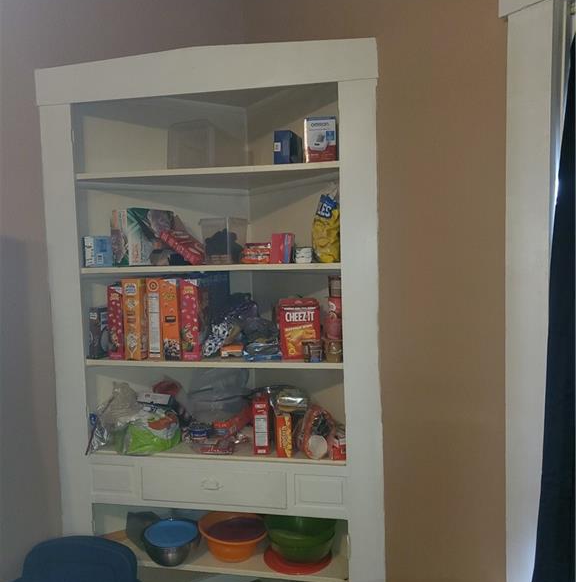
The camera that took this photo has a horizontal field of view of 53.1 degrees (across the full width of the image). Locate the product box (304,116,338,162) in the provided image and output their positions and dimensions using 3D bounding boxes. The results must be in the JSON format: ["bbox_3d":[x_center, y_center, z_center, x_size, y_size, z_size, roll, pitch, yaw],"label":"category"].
[{"bbox_3d":[0.117,-0.541,2.096,0.106,0.162,0.090,-2,4,-6],"label":"product box"}]

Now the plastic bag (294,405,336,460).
[{"bbox_3d":[0.102,0.515,2.134,0.142,0.180,0.090,-1,4,11],"label":"plastic bag"}]

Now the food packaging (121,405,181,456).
[{"bbox_3d":[-0.553,0.565,2.342,0.205,0.145,0.170,-1,4,3],"label":"food packaging"}]

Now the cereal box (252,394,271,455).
[{"bbox_3d":[-0.095,0.509,2.192,0.052,0.195,0.140,-1,4,5],"label":"cereal box"}]

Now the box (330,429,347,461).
[{"bbox_3d":[0.190,0.571,2.157,0.064,0.112,0.050,-1,4,6],"label":"box"}]

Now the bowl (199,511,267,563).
[{"bbox_3d":[-0.225,1.037,2.398,0.282,0.115,0.282,-2,4,0],"label":"bowl"}]

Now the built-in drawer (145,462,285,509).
[{"bbox_3d":[-0.263,0.736,2.361,0.578,0.147,0.300,-1,4,11],"label":"built-in drawer"}]

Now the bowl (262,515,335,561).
[{"bbox_3d":[0.049,0.986,2.326,0.292,0.125,0.292,-2,4,0],"label":"bowl"}]

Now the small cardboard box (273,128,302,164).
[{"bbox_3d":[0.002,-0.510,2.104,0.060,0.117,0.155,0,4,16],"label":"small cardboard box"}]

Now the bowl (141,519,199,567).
[{"bbox_3d":[-0.472,1.045,2.368,0.231,0.115,0.231,-2,4,0],"label":"bowl"}]

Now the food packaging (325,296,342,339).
[{"bbox_3d":[0.167,0.092,2.073,0.074,0.152,0.074,-1,4,11],"label":"food packaging"}]

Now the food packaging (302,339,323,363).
[{"bbox_3d":[0.093,0.225,2.181,0.075,0.078,0.075,-2,4,0],"label":"food packaging"}]

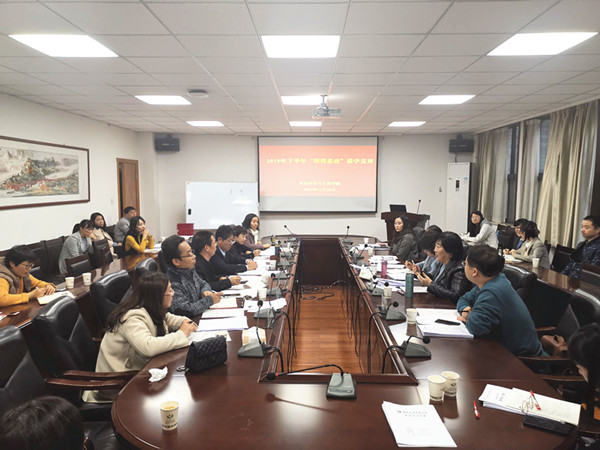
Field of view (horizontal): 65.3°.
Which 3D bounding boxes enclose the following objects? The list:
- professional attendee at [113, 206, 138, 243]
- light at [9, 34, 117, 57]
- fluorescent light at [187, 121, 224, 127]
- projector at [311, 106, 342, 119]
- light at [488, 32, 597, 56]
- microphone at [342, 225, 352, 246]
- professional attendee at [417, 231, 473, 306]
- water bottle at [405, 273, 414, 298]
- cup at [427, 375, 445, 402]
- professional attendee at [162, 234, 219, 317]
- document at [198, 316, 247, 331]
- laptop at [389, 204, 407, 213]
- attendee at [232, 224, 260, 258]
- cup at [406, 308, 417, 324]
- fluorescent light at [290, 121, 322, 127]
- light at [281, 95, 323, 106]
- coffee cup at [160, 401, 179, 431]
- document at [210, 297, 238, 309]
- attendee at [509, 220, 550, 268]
[{"bbox_3d":[-2.842,0.291,7.978,0.700,1.220,0.500,-1,5,-7],"label":"professional attendee"},{"bbox_3d":[-1.791,-1.386,3.618,0.590,0.050,0.590,0,5,1],"label":"light"},{"bbox_3d":[-1.690,-1.845,8.459,0.600,0.060,0.600,0,5,1],"label":"fluorescent light"},{"bbox_3d":[0.328,-1.333,5.575,0.360,0.125,0.280,0,5,1],"label":"projector"},{"bbox_3d":[1.810,-1.384,3.554,0.590,0.060,0.590,0,5,1],"label":"light"},{"bbox_3d":[0.727,0.145,7.181,0.145,0.250,0.120,0,5,1],"label":"microphone"},{"bbox_3d":[1.280,0.689,4.003,0.660,1.270,0.520,0,5,-7],"label":"professional attendee"},{"bbox_3d":[0.898,0.490,3.806,0.068,0.190,0.068,0,5,1],"label":"water bottle"},{"bbox_3d":[0.581,0.701,1.990,0.077,0.089,0.077,0,5,1],"label":"cup"},{"bbox_3d":[-0.837,0.692,3.424,0.700,1.285,0.540,-1,5,-9],"label":"professional attendee"},{"bbox_3d":[-0.489,0.637,3.036,0.295,0.015,0.230,-1,5,-9],"label":"document"},{"bbox_3d":[1.946,-0.291,9.273,0.330,0.220,0.260,2,5,19],"label":"laptop"},{"bbox_3d":[-0.755,0.551,5.709,0.700,1.165,0.520,0,5,-2],"label":"attendee"},{"bbox_3d":[0.745,0.605,3.117,0.074,0.088,0.074,0,5,1],"label":"cup"},{"bbox_3d":[0.110,-1.826,8.359,0.590,0.050,0.590,0,5,1],"label":"fluorescent light"},{"bbox_3d":[0.061,-1.607,5.981,0.590,0.060,0.590,0,5,1],"label":"light"},{"bbox_3d":[-0.507,0.747,1.816,0.074,0.088,0.074,0,5,0],"label":"coffee cup"},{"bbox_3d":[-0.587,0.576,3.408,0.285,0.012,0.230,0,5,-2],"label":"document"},{"bbox_3d":[2.578,0.557,5.316,0.680,1.200,0.500,0,5,1],"label":"attendee"}]

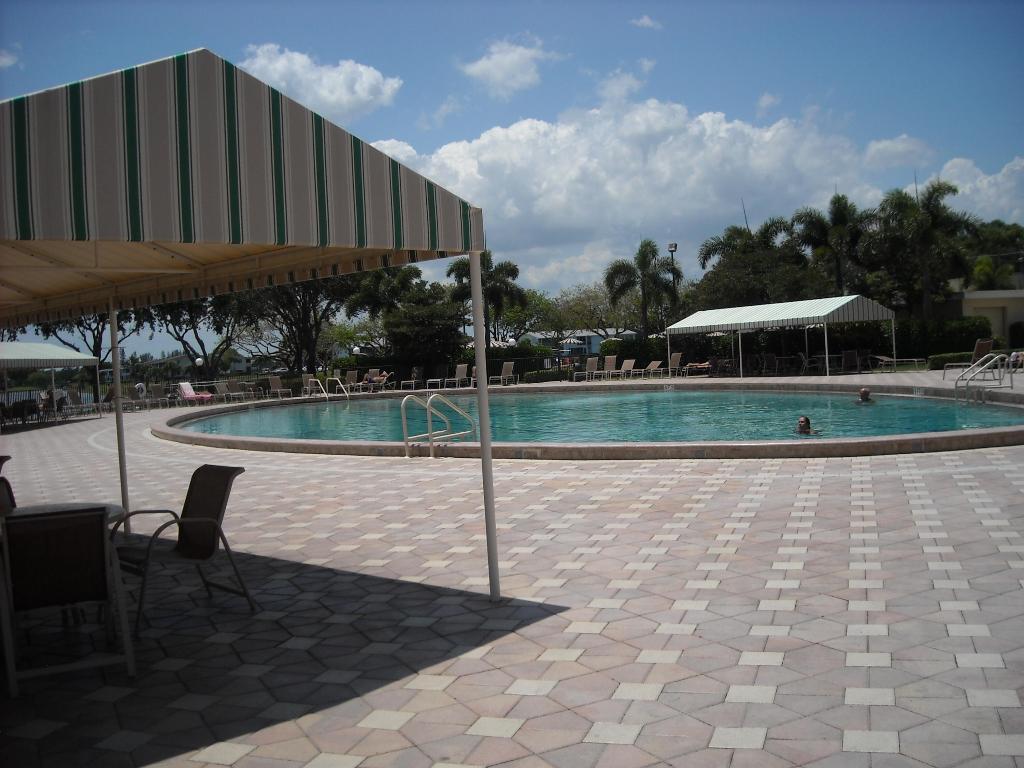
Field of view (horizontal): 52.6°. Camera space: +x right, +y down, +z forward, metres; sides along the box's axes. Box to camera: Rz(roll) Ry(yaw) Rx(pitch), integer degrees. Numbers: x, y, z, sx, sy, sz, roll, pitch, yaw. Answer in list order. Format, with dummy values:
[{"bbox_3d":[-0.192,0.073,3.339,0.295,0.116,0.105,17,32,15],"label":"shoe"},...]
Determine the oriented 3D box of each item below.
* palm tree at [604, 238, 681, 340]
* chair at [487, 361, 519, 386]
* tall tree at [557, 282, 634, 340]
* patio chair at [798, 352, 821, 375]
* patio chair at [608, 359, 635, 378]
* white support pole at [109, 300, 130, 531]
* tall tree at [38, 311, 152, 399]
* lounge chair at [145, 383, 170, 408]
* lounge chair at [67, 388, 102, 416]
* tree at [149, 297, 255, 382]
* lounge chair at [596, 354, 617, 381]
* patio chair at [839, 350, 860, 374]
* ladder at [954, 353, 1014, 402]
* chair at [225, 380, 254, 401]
[{"bbox_3d":[7.538,-4.520,60.886,4.400,7.600,4.400,-3,2,0],"label":"palm tree"},{"bbox_3d":[-0.369,-0.499,47.800,0.650,1.030,1.450,-2,2,30],"label":"chair"},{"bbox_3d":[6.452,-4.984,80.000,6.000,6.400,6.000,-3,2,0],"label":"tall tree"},{"bbox_3d":[12.027,-0.819,42.000,0.750,0.920,0.600,-3,2,13],"label":"patio chair"},{"bbox_3d":[5.199,-0.705,48.748,0.640,0.970,1.750,-2,2,29],"label":"patio chair"},{"bbox_3d":[-3.720,0.305,9.821,0.065,2.200,0.065,-2,2,45],"label":"white support pole"},{"bbox_3d":[-20.216,-1.609,49.917,5.500,5.500,5.200,-3,2,0],"label":"tall tree"},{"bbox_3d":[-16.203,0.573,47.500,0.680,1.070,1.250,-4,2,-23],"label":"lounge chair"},{"bbox_3d":[-16.928,0.693,41.000,1.500,1.000,0.650,-2,2,28],"label":"lounge chair"},{"bbox_3d":[-19.665,-3.155,66.000,7.100,7.600,7.000,-3,1,0],"label":"tree"},{"bbox_3d":[4.381,-0.700,48.410,0.640,1.070,1.600,-2,2,25],"label":"lounge chair"},{"bbox_3d":[13.666,-0.933,41.986,0.620,0.900,0.680,-4,2,-14],"label":"patio chair"},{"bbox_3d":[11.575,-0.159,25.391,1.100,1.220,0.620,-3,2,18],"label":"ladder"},{"bbox_3d":[-13.111,0.343,50.000,0.680,1.030,1.550,-5,2,-39],"label":"chair"}]

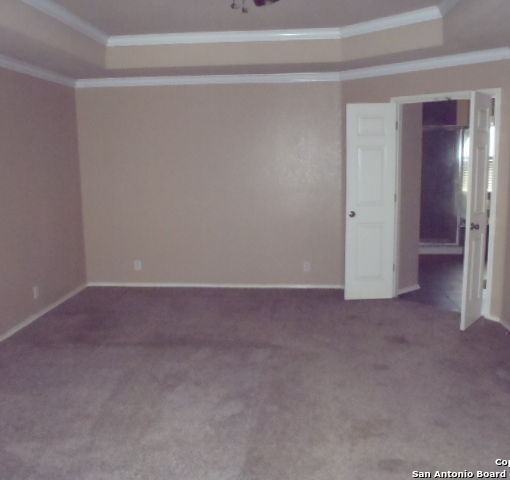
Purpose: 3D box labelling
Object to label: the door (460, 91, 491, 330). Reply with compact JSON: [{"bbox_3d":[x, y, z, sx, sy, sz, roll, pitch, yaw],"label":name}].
[{"bbox_3d":[1.938,-0.240,4.527,0.042,2.030,0.515,6,12,38],"label":"door"}]

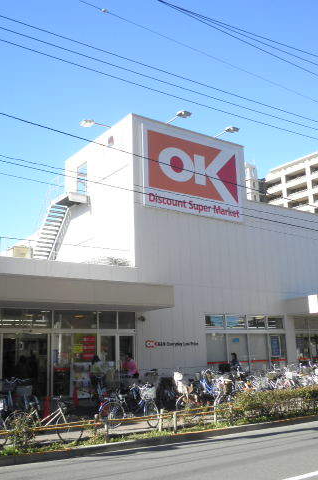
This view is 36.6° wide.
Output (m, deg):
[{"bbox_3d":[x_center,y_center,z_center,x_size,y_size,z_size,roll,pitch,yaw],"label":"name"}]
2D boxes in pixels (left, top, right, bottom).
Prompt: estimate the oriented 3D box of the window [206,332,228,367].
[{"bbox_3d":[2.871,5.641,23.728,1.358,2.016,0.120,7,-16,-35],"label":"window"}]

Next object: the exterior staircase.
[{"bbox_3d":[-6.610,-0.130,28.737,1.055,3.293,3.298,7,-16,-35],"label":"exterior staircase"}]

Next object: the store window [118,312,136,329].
[{"bbox_3d":[-1.409,3.545,21.115,0.928,0.760,0.120,7,-16,-35],"label":"store window"}]

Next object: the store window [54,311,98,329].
[{"bbox_3d":[-3.391,3.272,19.729,1.955,0.750,0.120,7,-16,-35],"label":"store window"}]

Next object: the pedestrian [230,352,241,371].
[{"bbox_3d":[4.350,7.197,27.058,0.500,1.629,0.480,7,-15,-34],"label":"pedestrian"}]

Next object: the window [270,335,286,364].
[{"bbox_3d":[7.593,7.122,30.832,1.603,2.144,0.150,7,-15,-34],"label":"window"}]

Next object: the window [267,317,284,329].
[{"bbox_3d":[6.460,4.597,26.629,1.313,0.657,0.120,7,-16,-35],"label":"window"}]

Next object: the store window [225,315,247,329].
[{"bbox_3d":[4.651,4.982,29.207,1.628,0.839,0.150,7,-15,-34],"label":"store window"}]

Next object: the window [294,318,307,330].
[{"bbox_3d":[9.636,5.735,32.626,1.408,0.803,0.150,7,-15,-34],"label":"window"}]

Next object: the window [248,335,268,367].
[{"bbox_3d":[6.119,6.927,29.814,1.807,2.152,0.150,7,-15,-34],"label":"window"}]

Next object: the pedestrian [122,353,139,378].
[{"bbox_3d":[-1.032,4.954,17.622,0.500,1.580,0.500,10,-17,-41],"label":"pedestrian"}]

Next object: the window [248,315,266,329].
[{"bbox_3d":[5.267,4.426,25.796,1.463,0.689,0.120,7,-16,-35],"label":"window"}]

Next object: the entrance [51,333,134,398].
[{"bbox_3d":[-3.115,5.943,23.384,4.498,2.786,0.200,7,-15,-34],"label":"entrance"}]

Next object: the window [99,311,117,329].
[{"bbox_3d":[-2.149,3.444,20.598,0.858,0.754,0.120,7,-16,-35],"label":"window"}]

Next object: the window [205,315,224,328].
[{"bbox_3d":[3.263,4.818,28.244,1.444,0.811,0.150,7,-15,-34],"label":"window"}]

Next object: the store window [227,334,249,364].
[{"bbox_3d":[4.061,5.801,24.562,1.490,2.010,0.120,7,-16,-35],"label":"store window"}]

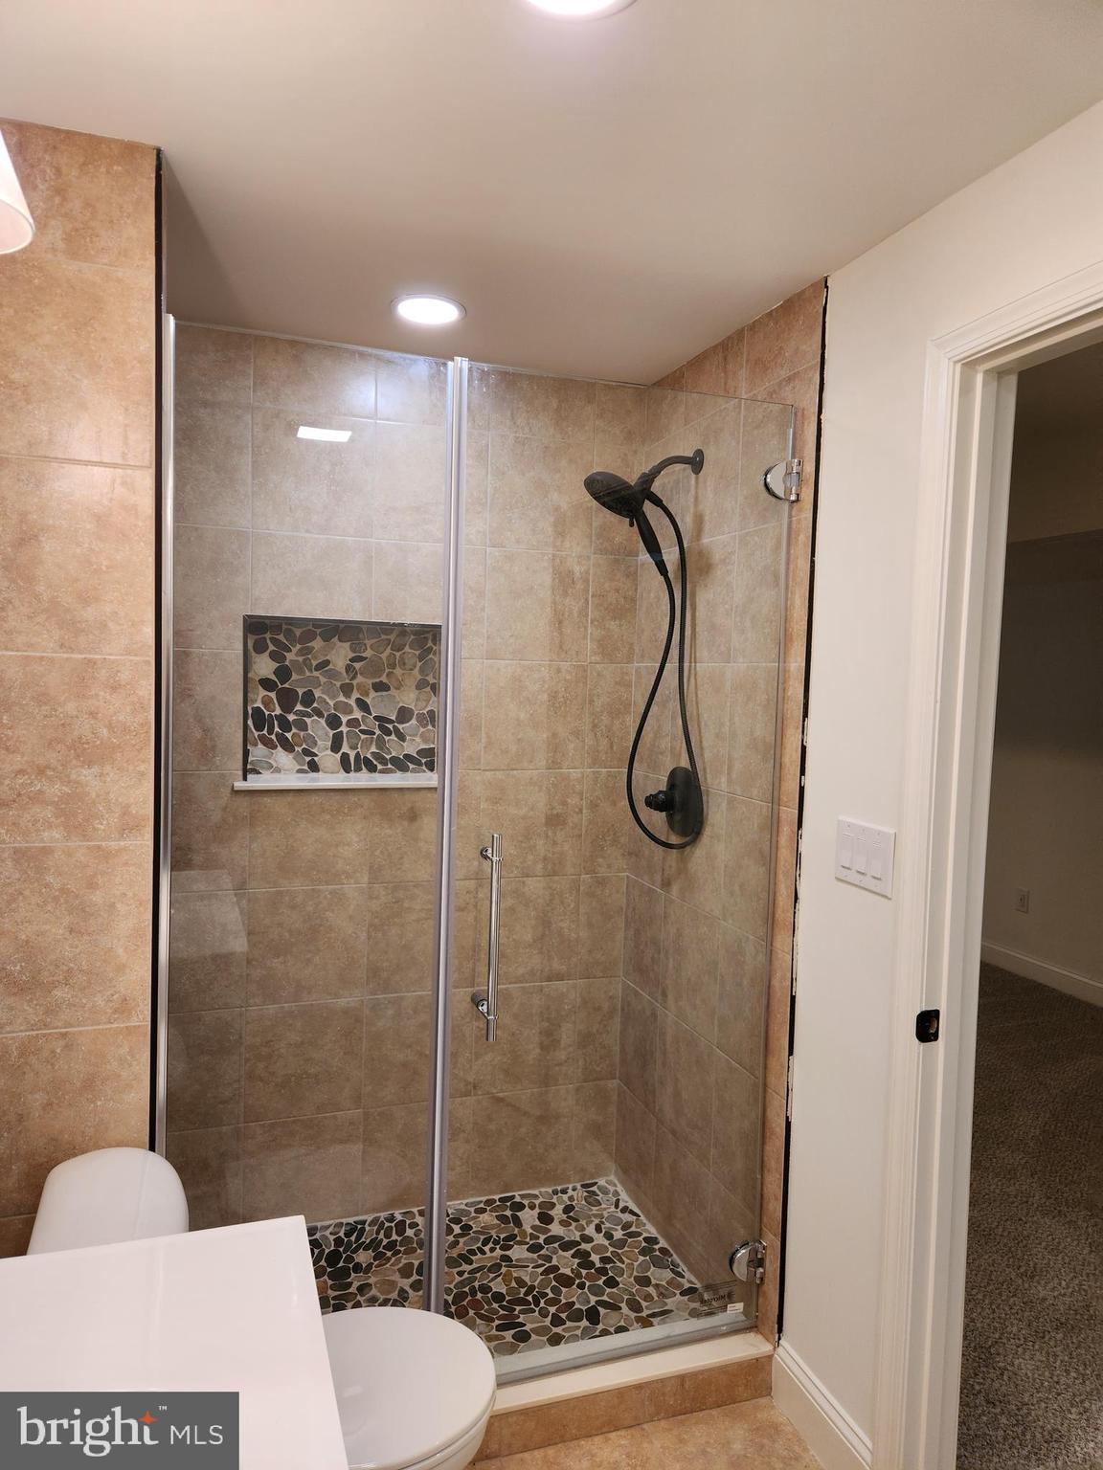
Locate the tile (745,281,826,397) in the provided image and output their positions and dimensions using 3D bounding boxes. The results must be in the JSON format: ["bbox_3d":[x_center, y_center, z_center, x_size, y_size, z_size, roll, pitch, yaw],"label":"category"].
[{"bbox_3d":[0.497,-0.844,2.099,0.010,0.163,0.299,1,4,-19],"label":"tile"}]

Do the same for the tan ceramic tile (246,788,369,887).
[{"bbox_3d":[-0.629,0.265,2.537,0.304,0.265,0.010,1,4,-19],"label":"tan ceramic tile"}]

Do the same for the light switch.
[{"bbox_3d":[0.585,0.227,1.824,0.009,0.121,0.170,1,4,-19],"label":"light switch"}]

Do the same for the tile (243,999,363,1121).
[{"bbox_3d":[-0.647,0.853,2.571,0.304,0.304,0.010,1,4,-19],"label":"tile"}]

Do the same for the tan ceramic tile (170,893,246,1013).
[{"bbox_3d":[-0.869,0.546,2.473,0.186,0.304,0.010,1,4,-19],"label":"tan ceramic tile"}]

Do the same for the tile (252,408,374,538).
[{"bbox_3d":[-0.600,-0.666,2.483,0.304,0.304,0.010,1,4,-19],"label":"tile"}]

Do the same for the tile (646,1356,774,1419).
[{"bbox_3d":[0.326,1.361,2.042,0.304,0.091,0.010,1,4,-19],"label":"tile"}]

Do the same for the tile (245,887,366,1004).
[{"bbox_3d":[-0.638,0.549,2.553,0.304,0.304,0.010,1,4,-19],"label":"tile"}]

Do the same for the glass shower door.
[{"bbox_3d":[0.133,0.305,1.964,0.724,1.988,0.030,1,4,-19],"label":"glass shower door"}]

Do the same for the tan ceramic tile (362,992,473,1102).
[{"bbox_3d":[-0.360,0.856,2.671,0.304,0.304,0.010,1,4,-19],"label":"tan ceramic tile"}]

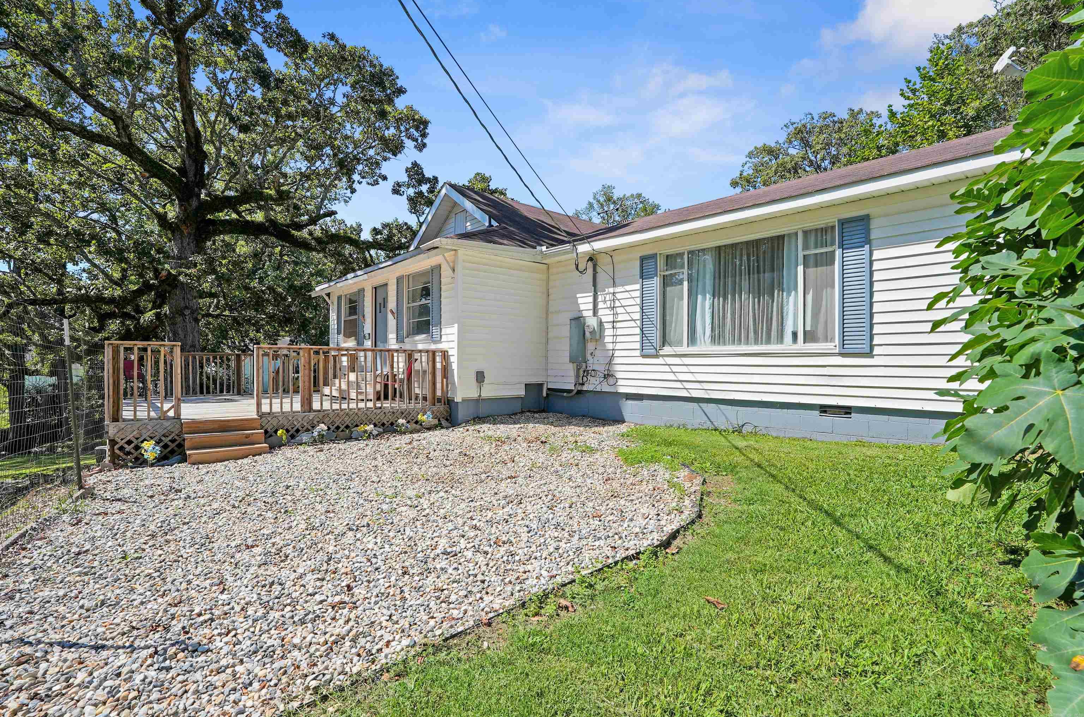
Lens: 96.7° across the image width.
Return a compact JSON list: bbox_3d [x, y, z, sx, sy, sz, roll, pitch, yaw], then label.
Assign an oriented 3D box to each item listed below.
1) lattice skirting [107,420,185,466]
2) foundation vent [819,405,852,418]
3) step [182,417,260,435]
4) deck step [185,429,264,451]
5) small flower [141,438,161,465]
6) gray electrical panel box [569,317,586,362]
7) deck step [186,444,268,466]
[{"bbox_3d":[-5.323,1.123,6.498,0.794,0.575,0.050,0,0,-39],"label":"lattice skirting"},{"bbox_3d":[3.965,0.714,6.505,0.390,0.180,0.070,0,0,45],"label":"foundation vent"},{"bbox_3d":[-4.614,0.945,6.949,0.915,0.175,0.280,0,0,-39],"label":"step"},{"bbox_3d":[-4.434,1.113,6.759,0.915,0.175,0.280,0,0,-39],"label":"deck step"},{"bbox_3d":[-5.178,1.239,6.380,0.210,0.325,0.180,0,0,-39],"label":"small flower"},{"bbox_3d":[0.726,-0.352,9.644,0.120,0.869,0.333,0,0,-44],"label":"gray electrical panel box"},{"bbox_3d":[-4.272,1.294,6.569,0.915,0.165,0.280,0,0,-39],"label":"deck step"}]

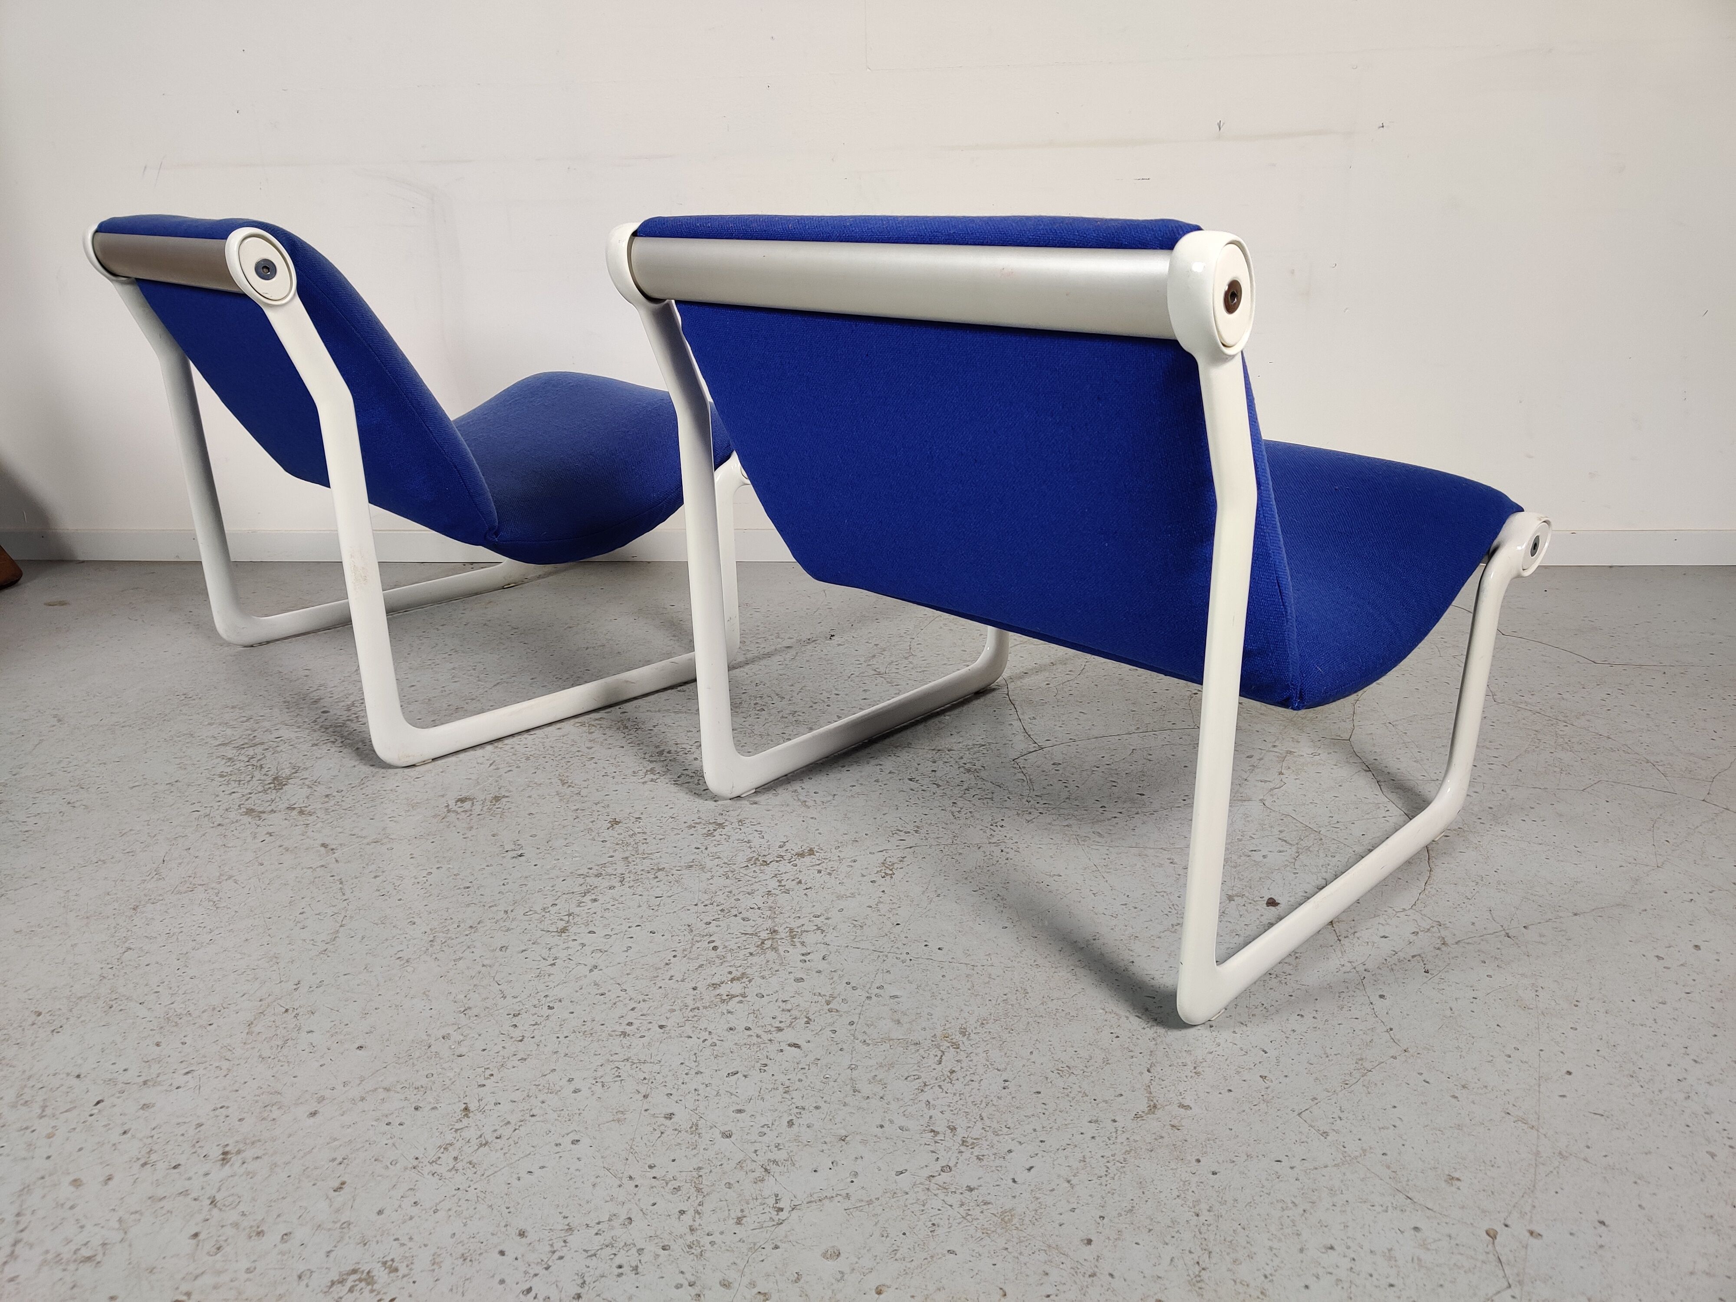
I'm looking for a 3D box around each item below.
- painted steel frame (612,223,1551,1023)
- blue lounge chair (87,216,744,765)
[{"bbox_3d":[0.254,-0.129,1.509,0.748,0.693,0.713,-20,27,-41],"label":"painted steel frame"},{"bbox_3d":[-0.638,-0.315,2.082,0.748,0.702,0.713,-18,25,-37],"label":"blue lounge chair"}]

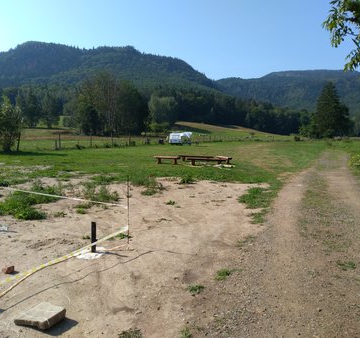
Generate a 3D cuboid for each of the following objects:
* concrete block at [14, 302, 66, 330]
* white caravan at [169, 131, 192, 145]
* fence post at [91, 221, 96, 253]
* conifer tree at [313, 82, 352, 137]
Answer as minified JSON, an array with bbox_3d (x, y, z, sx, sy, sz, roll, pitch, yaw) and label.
[{"bbox_3d":[-1.165,1.238,2.834,0.255,0.073,0.330,3,6,26],"label":"concrete block"},{"bbox_3d":[-0.036,-5.501,61.000,3.900,2.350,4.300,0,5,0],"label":"white caravan"},{"bbox_3d":[-1.157,0.914,4.540,0.061,0.430,0.061,0,5,0],"label":"fence post"},{"bbox_3d":[54.110,-20.934,120.000,12.000,19.800,12.000,0,5,0],"label":"conifer tree"}]

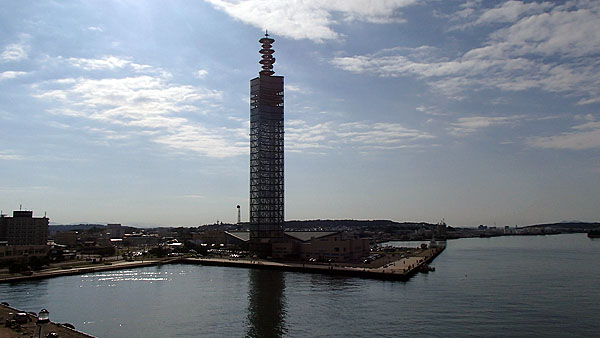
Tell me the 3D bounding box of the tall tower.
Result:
[{"bbox_3d":[-20.355,-17.758,279.072,16.300,143.600,16.300,3,-9,-25],"label":"tall tower"}]

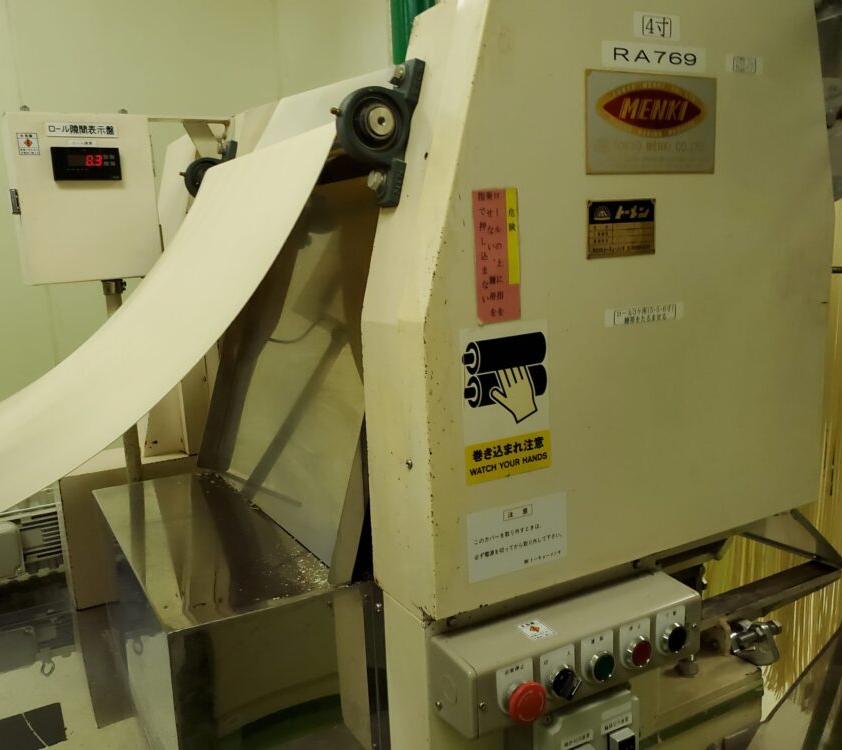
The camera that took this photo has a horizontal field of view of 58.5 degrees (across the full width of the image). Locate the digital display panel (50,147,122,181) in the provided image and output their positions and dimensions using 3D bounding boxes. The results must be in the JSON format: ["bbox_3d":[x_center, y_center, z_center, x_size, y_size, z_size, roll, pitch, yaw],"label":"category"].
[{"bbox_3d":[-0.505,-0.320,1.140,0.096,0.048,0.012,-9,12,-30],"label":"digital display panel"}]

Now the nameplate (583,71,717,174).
[{"bbox_3d":[0.241,-0.258,0.773,0.175,0.099,0.003,-8,12,-26],"label":"nameplate"}]

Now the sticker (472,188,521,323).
[{"bbox_3d":[0.074,-0.112,0.713,0.049,0.124,0.002,-9,12,-26],"label":"sticker"}]

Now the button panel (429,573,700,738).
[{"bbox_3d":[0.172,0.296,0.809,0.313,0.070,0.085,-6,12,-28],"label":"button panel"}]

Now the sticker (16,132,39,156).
[{"bbox_3d":[-0.576,-0.339,1.103,0.027,0.031,0.002,-9,13,-30],"label":"sticker"}]

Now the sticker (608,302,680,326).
[{"bbox_3d":[0.241,-0.065,0.806,0.107,0.018,0.002,-7,12,-26],"label":"sticker"}]

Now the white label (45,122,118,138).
[{"bbox_3d":[-0.511,-0.370,1.138,0.101,0.020,0.002,-9,13,-30],"label":"white label"}]

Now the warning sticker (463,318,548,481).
[{"bbox_3d":[0.087,0.027,0.743,0.101,0.153,0.002,-8,12,-26],"label":"warning sticker"}]

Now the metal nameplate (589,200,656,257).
[{"bbox_3d":[0.208,-0.151,0.775,0.091,0.057,0.002,-8,12,-26],"label":"metal nameplate"}]

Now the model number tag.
[{"bbox_3d":[0.240,-0.323,0.762,0.139,0.024,0.002,-8,12,-26],"label":"model number tag"}]

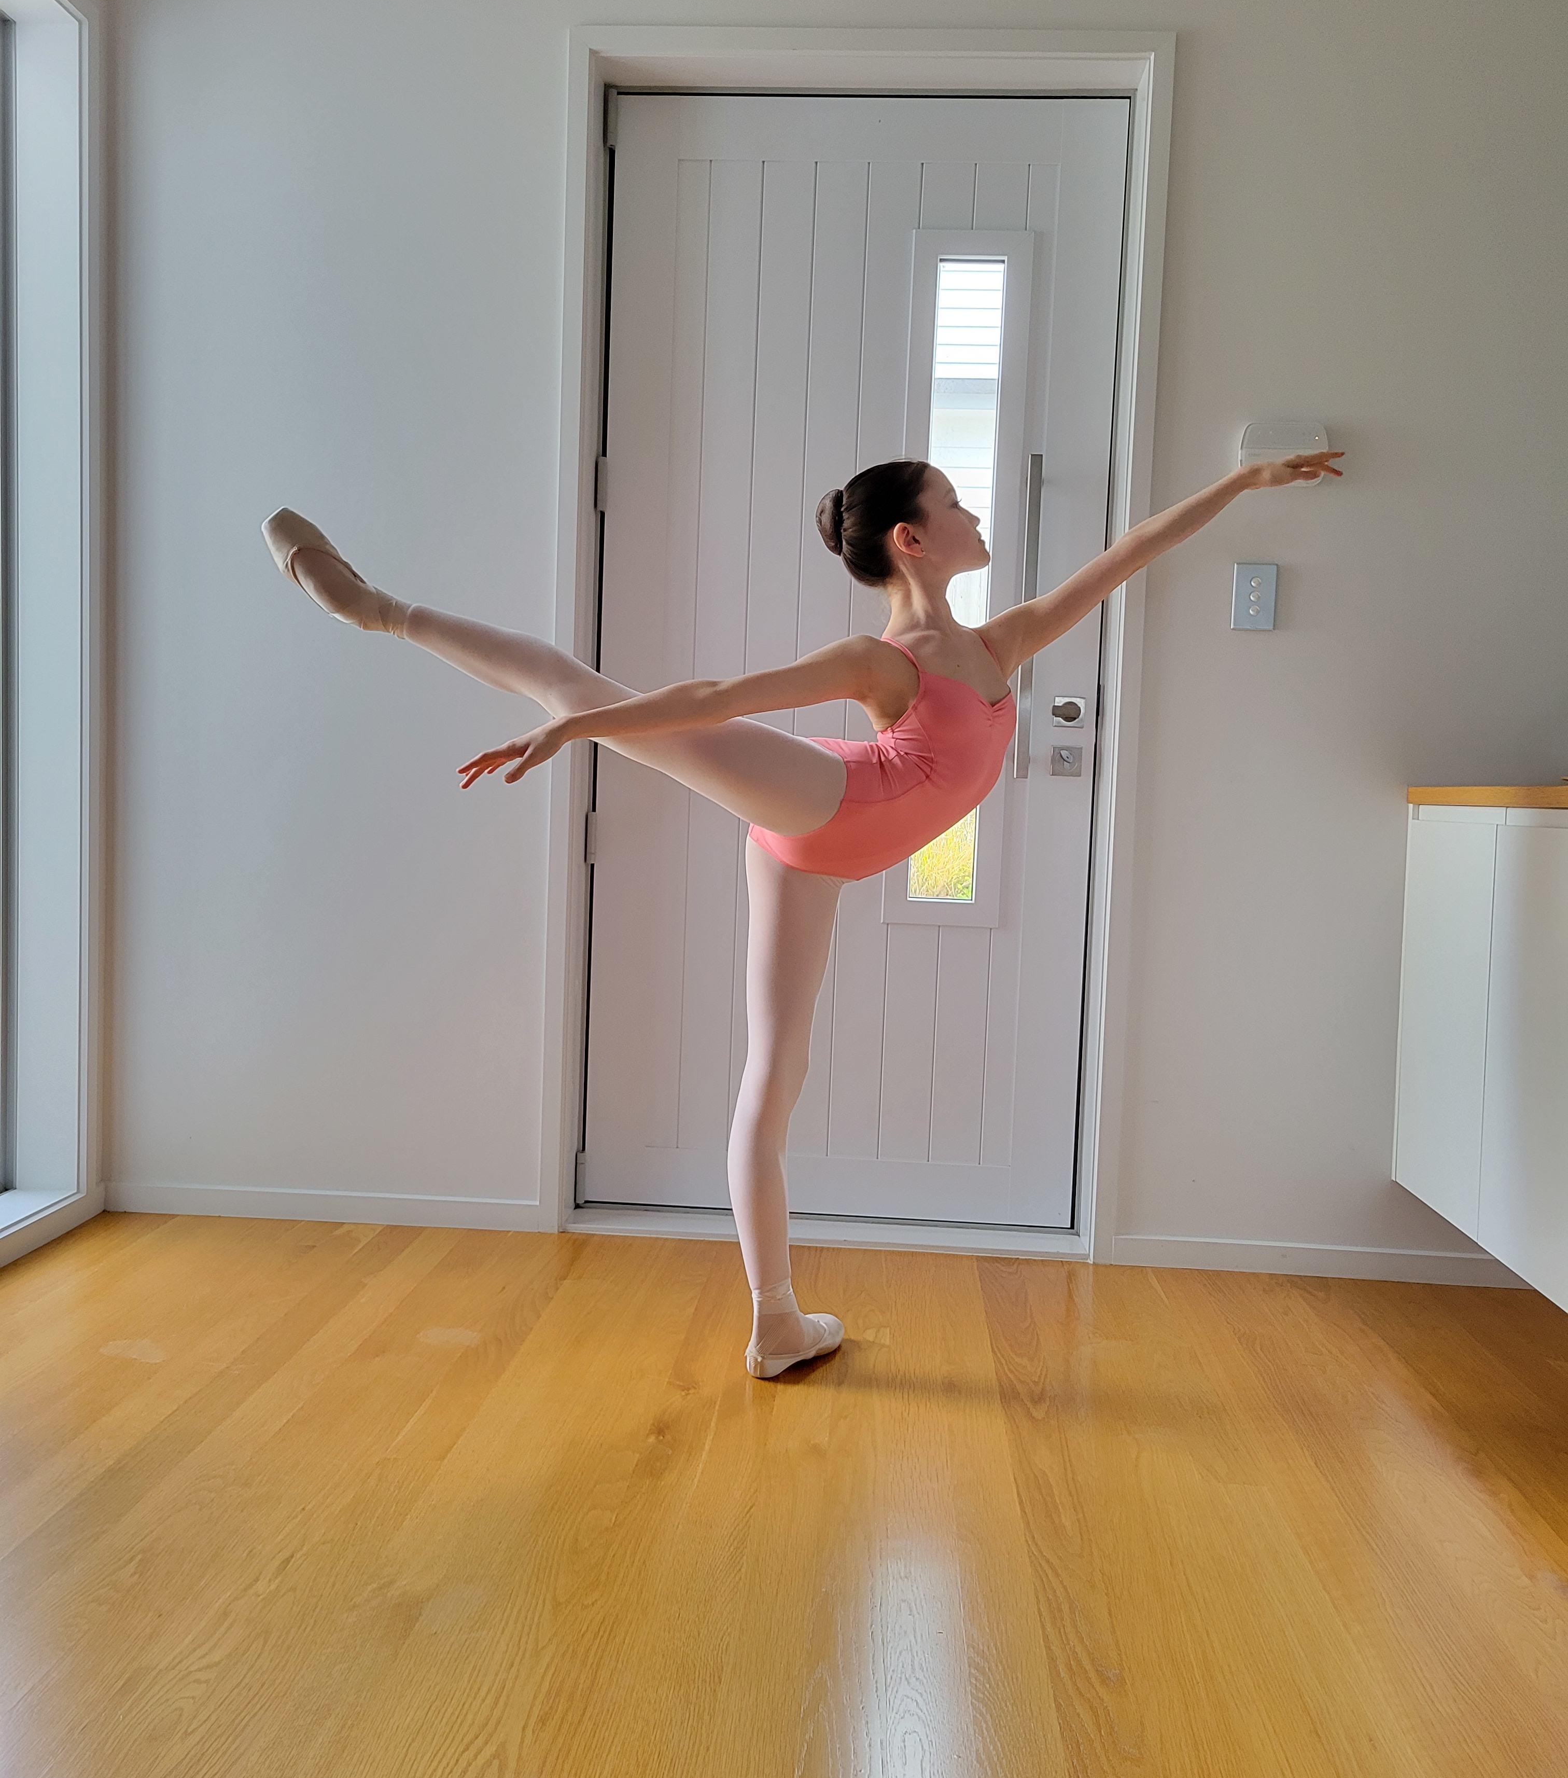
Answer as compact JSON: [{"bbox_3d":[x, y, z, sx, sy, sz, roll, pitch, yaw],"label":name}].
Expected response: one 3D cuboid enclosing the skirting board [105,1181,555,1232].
[{"bbox_3d":[-0.887,0.608,3.016,0.850,0.060,0.013,2,4,3],"label":"skirting board"}]

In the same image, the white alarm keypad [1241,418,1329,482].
[{"bbox_3d":[0.893,-0.775,2.800,0.150,0.113,0.025,2,4,3],"label":"white alarm keypad"}]

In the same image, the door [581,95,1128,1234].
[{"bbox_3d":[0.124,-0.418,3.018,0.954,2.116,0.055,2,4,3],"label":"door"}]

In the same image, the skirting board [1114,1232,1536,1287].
[{"bbox_3d":[1.041,0.687,2.902,0.850,0.060,0.013,2,4,3],"label":"skirting board"}]

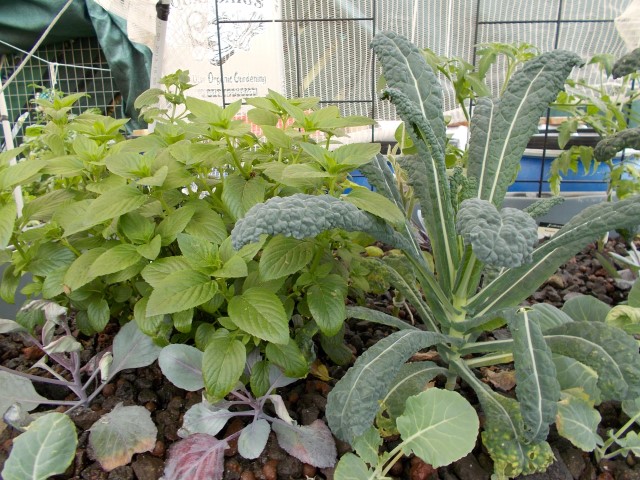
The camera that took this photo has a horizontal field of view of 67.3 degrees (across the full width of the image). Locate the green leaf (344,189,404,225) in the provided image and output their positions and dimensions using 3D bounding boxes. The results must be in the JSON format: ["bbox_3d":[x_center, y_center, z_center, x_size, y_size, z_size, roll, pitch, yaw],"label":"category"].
[{"bbox_3d":[0.063,-0.035,0.555,0.080,0.015,0.035,29,46,22],"label":"green leaf"}]

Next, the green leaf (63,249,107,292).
[{"bbox_3d":[-0.288,0.036,0.597,0.068,0.046,0.055,-14,20,-38],"label":"green leaf"}]

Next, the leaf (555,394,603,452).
[{"bbox_3d":[0.261,0.185,0.485,0.050,0.060,0.017,-49,0,-36],"label":"leaf"}]

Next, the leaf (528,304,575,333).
[{"bbox_3d":[0.333,0.111,0.690,0.060,0.020,0.067,-30,47,-29],"label":"leaf"}]

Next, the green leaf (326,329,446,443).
[{"bbox_3d":[0.074,0.163,0.537,0.172,0.045,0.075,-33,46,-26],"label":"green leaf"}]

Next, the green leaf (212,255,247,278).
[{"bbox_3d":[-0.098,0.031,0.543,0.044,0.031,0.032,4,16,17],"label":"green leaf"}]

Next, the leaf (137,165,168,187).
[{"bbox_3d":[-0.215,-0.083,0.618,0.035,0.018,0.043,-11,25,-27],"label":"leaf"}]

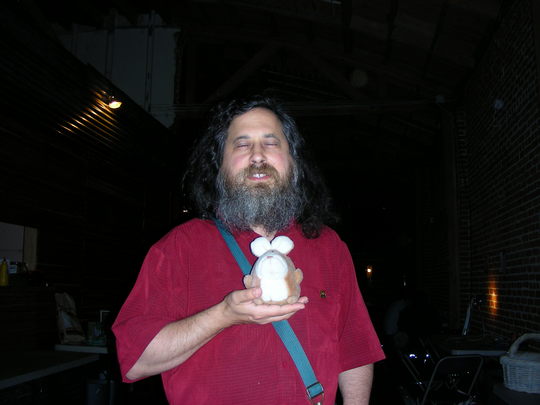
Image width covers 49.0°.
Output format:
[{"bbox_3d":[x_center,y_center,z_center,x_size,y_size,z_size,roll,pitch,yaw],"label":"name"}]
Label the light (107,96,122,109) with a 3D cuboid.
[{"bbox_3d":[-1.670,-1.075,6.370,0.145,0.135,0.155,3,-8,-27],"label":"light"}]

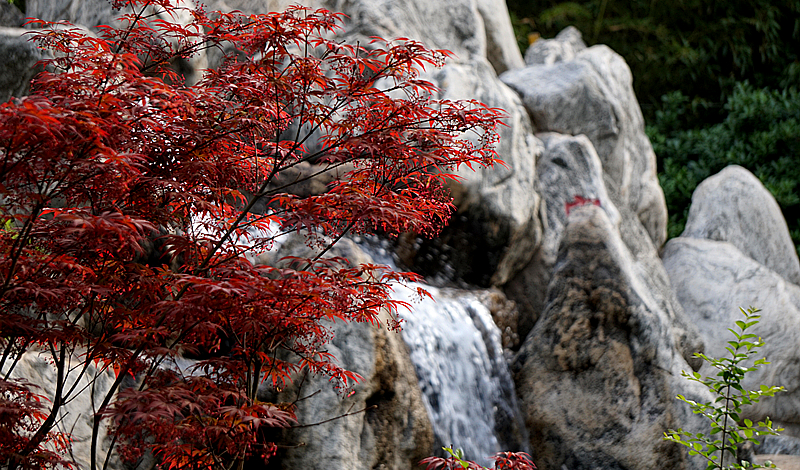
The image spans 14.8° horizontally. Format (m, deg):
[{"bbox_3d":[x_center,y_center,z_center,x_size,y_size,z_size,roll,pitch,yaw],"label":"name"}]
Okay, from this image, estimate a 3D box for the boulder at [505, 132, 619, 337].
[{"bbox_3d":[0.638,-0.002,12.200,0.460,0.800,0.460,0,2,0],"label":"boulder"}]

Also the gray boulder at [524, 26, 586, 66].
[{"bbox_3d":[0.665,-0.793,13.200,0.270,0.200,0.240,0,2,0],"label":"gray boulder"}]

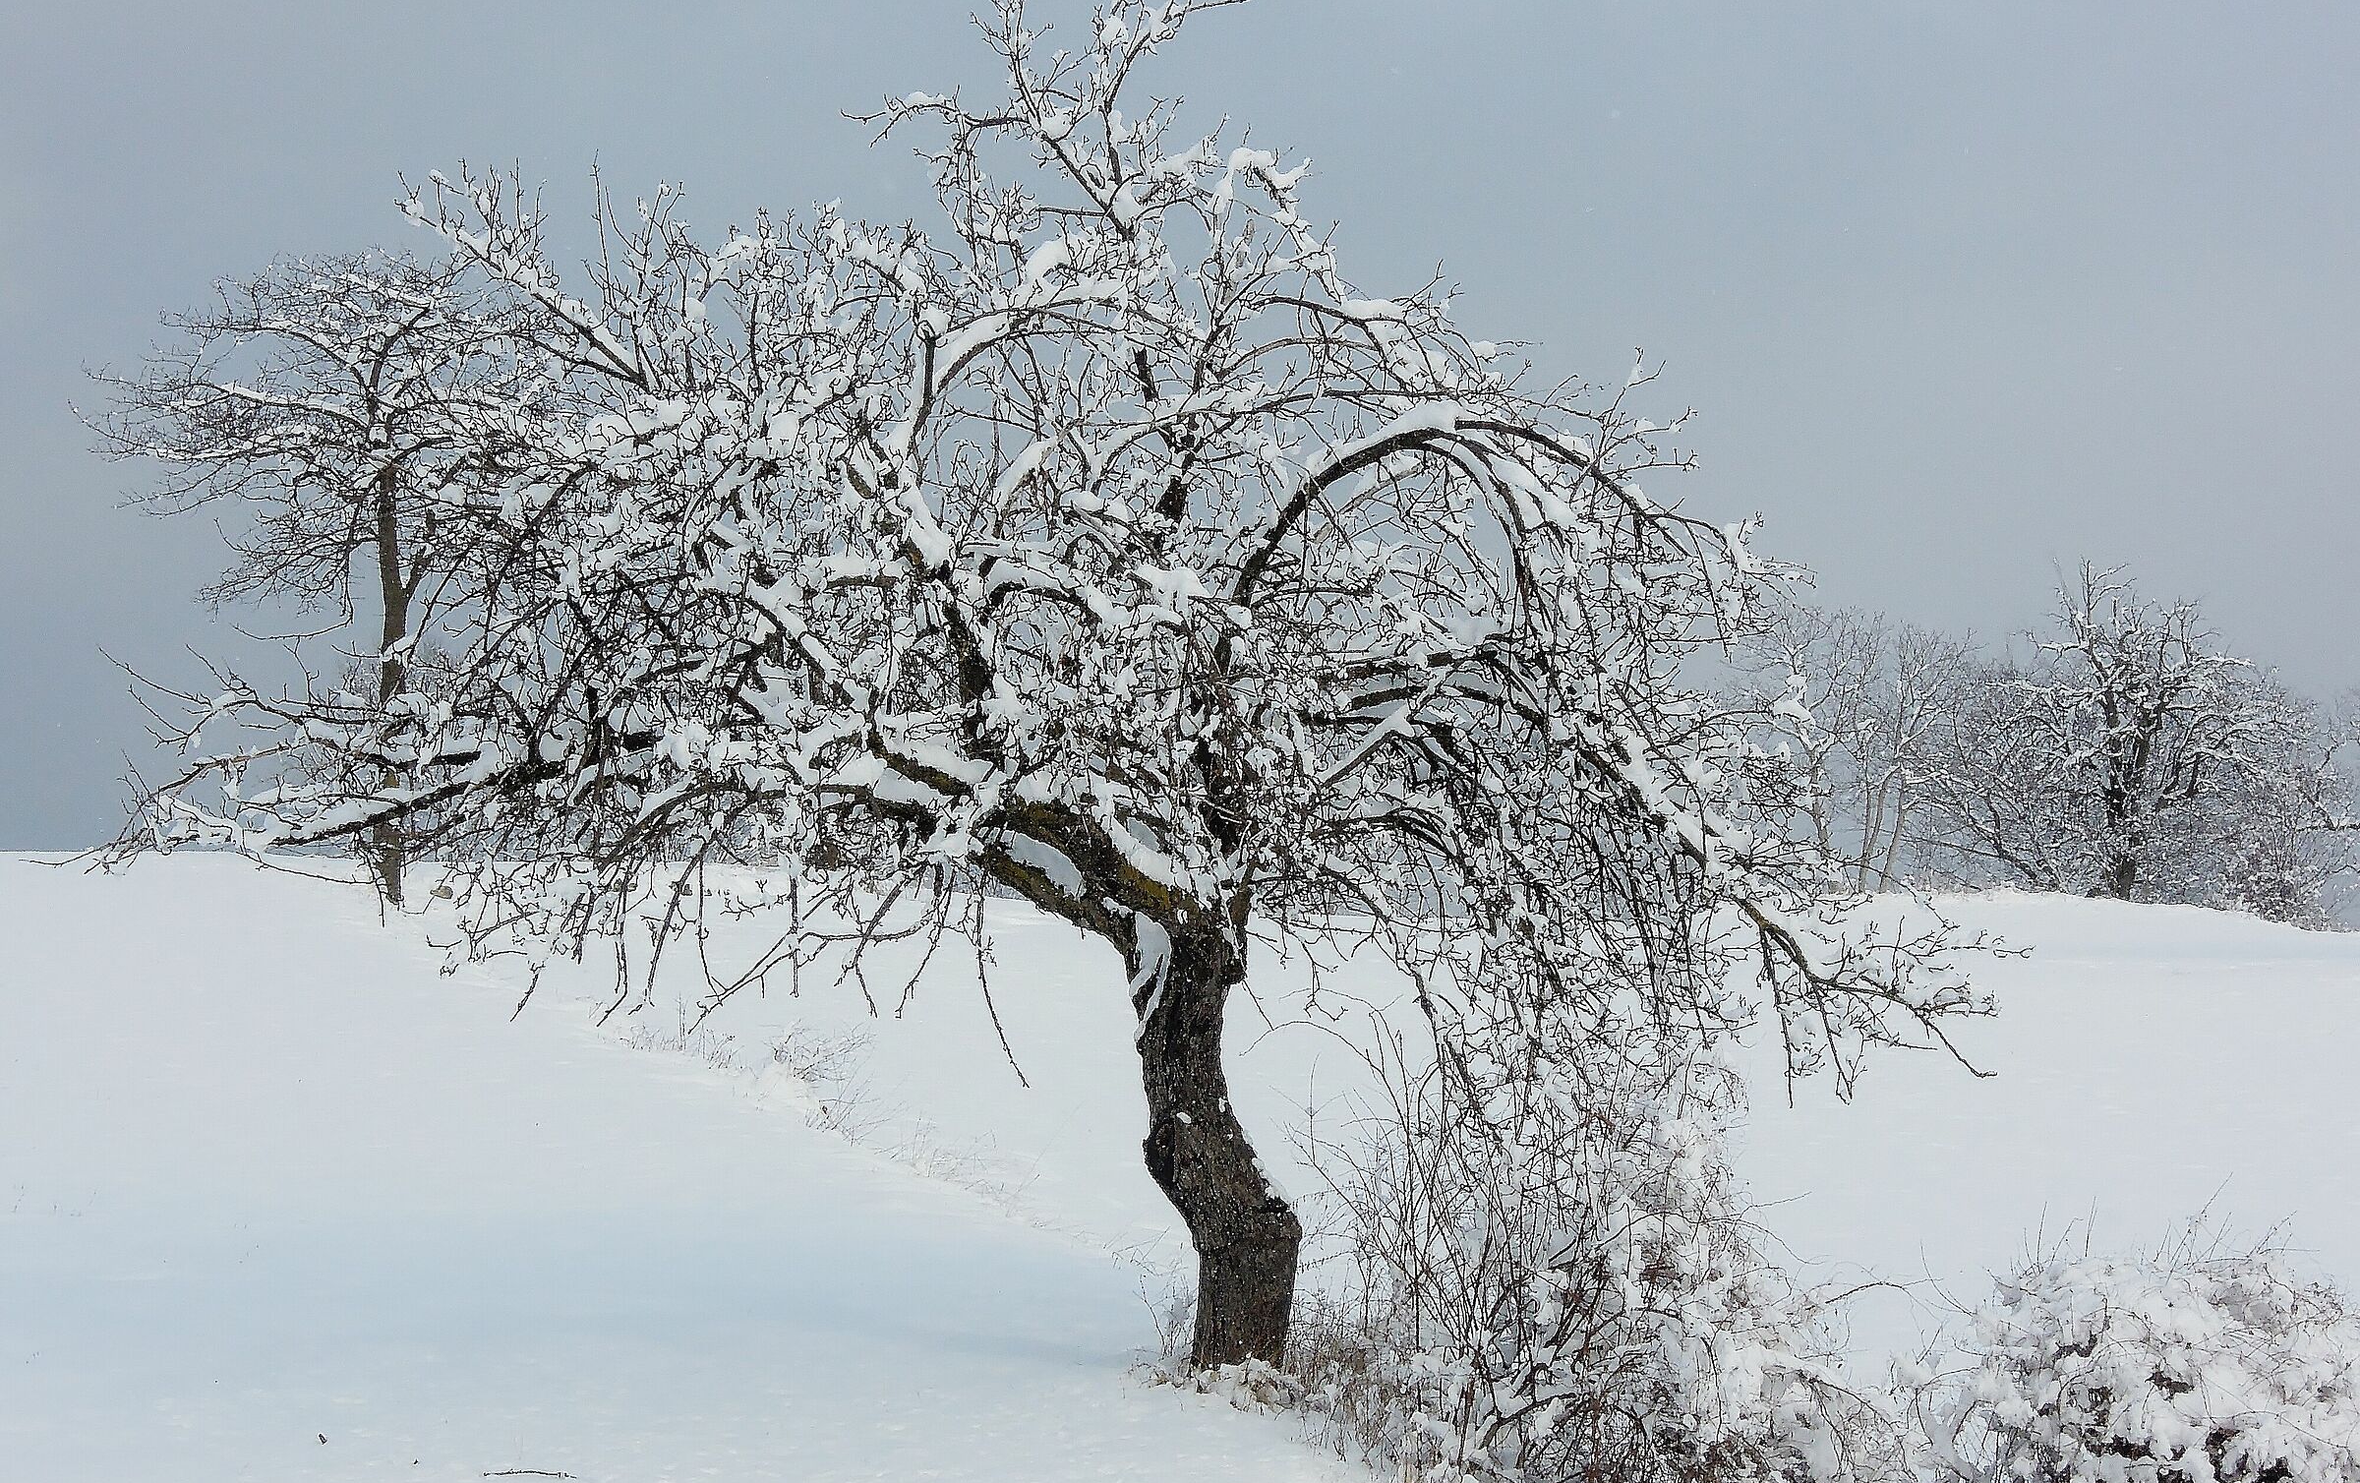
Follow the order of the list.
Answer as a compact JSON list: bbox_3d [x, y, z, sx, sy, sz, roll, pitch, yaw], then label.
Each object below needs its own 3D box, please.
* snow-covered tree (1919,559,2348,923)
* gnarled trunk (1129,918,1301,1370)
[{"bbox_3d":[11.919,-0.023,85.000,5.379,4.345,4.900,0,-1,0],"label":"snow-covered tree"},{"bbox_3d":[0.123,1.421,24.000,0.604,1.603,0.460,0,-1,0],"label":"gnarled trunk"}]

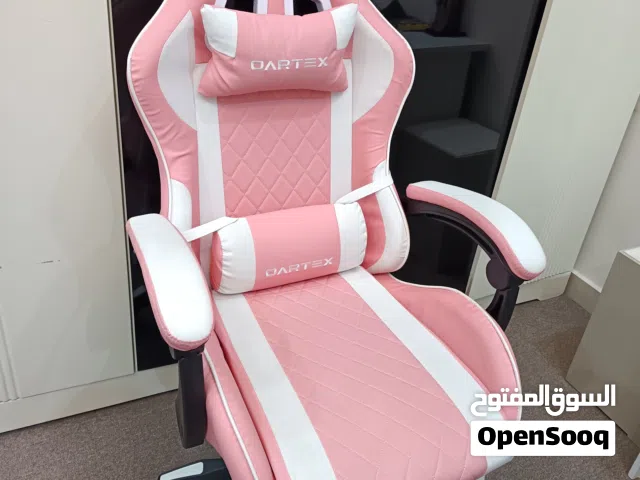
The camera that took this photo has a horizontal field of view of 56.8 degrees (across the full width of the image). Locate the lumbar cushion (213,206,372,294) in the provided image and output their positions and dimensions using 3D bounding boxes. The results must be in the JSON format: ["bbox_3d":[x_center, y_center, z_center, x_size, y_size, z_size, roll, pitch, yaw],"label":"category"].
[{"bbox_3d":[-0.057,0.005,1.164,0.310,0.156,0.106,-9,21,-26],"label":"lumbar cushion"}]

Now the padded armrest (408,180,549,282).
[{"bbox_3d":[0.287,-0.041,1.103,0.071,0.078,0.329,-11,34,-28],"label":"padded armrest"}]

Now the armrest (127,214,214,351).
[{"bbox_3d":[-0.221,0.041,0.854,0.071,0.078,0.329,-8,33,-24],"label":"armrest"}]

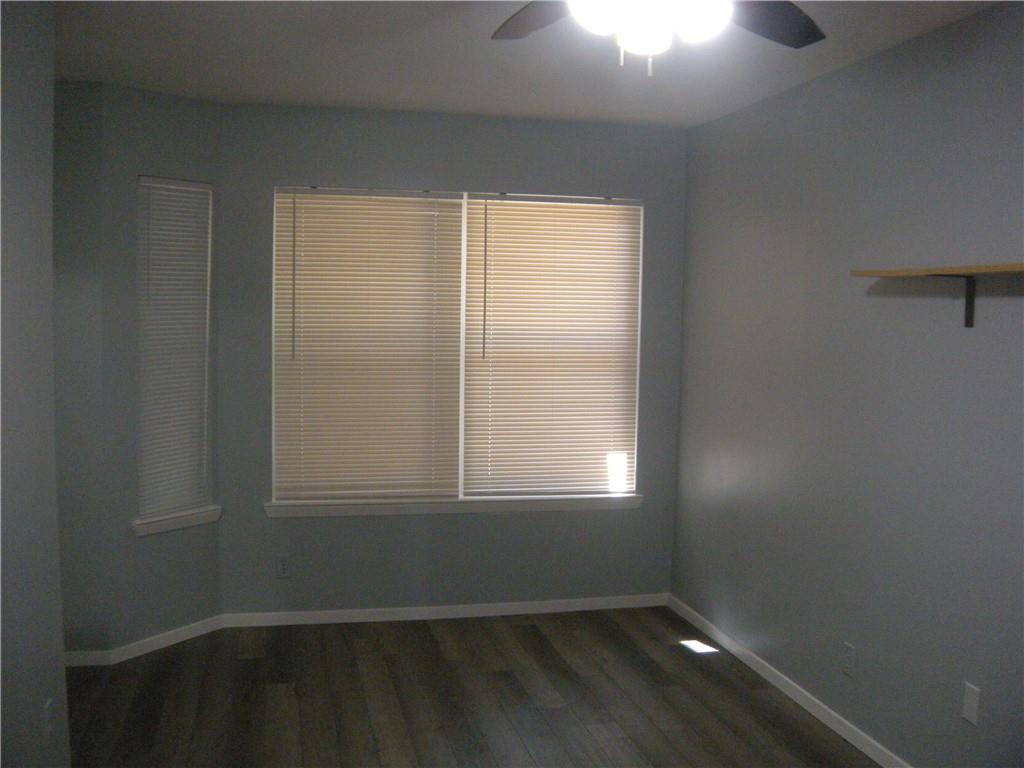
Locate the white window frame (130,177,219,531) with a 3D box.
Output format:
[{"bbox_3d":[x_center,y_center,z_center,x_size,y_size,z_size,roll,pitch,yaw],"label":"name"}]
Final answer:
[{"bbox_3d":[-1.508,-0.124,4.612,0.080,1.550,0.472,4,6,34],"label":"white window frame"}]

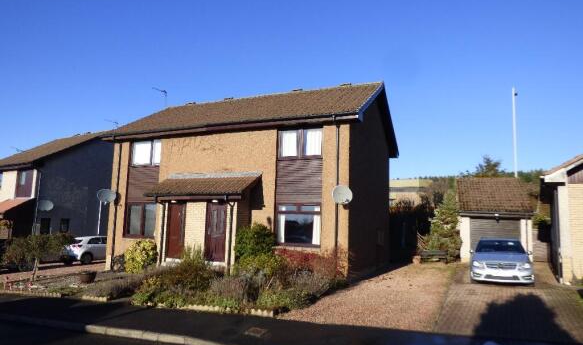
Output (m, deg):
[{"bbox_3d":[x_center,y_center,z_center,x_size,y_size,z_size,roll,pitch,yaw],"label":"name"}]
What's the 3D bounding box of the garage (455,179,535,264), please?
[{"bbox_3d":[10.921,2.502,21.234,3.240,4.400,6.600,-2,-7,24],"label":"garage"}]

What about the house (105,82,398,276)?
[{"bbox_3d":[-1.706,0.231,18.929,12.120,8.400,9.700,-2,-7,24],"label":"house"}]

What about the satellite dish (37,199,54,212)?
[{"bbox_3d":[-13.411,1.817,21.200,0.720,0.630,0.380,4,-7,-25],"label":"satellite dish"}]

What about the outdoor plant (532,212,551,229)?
[{"bbox_3d":[13.426,2.578,20.800,0.900,0.900,0.850,-2,-7,24],"label":"outdoor plant"}]

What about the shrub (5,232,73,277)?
[{"bbox_3d":[-9.081,2.978,13.641,2.100,1.740,1.900,-2,-7,24],"label":"shrub"}]

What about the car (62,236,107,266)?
[{"bbox_3d":[-11.372,4.523,22.890,1.760,1.480,4.150,-2,-7,24],"label":"car"}]

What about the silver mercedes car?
[{"bbox_3d":[7.327,2.973,13.595,1.780,1.450,4.590,-2,-7,26],"label":"silver mercedes car"}]

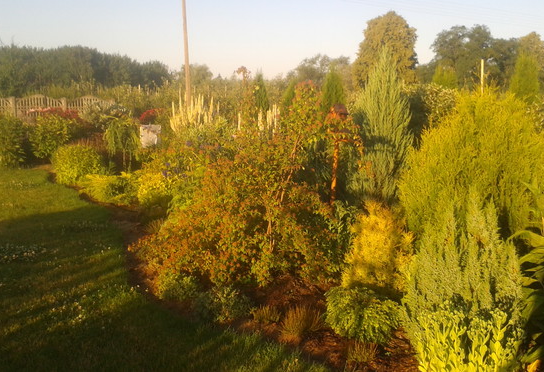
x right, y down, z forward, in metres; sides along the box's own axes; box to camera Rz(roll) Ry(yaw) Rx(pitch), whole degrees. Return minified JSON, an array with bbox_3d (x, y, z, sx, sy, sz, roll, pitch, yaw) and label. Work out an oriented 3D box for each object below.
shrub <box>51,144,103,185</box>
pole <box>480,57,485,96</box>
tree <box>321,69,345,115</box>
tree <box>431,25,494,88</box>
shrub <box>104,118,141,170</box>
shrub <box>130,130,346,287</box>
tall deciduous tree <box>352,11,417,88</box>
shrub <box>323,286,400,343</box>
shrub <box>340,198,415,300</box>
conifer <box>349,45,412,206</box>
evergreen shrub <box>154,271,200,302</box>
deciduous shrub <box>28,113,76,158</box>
[{"bbox_3d":[-3.673,-0.431,9.770,0.890,0.680,0.850,-1,10,0],"label":"shrub"},{"bbox_3d":[3.963,-1.348,9.918,0.050,2.130,0.050,4,11,21],"label":"pole"},{"bbox_3d":[1.877,-2.473,15.812,0.800,2.250,0.800,1,10,7],"label":"tree"},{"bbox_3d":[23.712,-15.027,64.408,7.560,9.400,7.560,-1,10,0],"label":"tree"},{"bbox_3d":[-3.095,-0.834,10.613,0.750,1.160,0.750,-1,10,0],"label":"shrub"},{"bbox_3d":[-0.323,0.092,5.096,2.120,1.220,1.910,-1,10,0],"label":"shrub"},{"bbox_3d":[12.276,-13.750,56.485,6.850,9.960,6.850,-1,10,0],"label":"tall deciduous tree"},{"bbox_3d":[0.579,0.799,3.315,0.450,0.250,0.420,2,10,10],"label":"shrub"},{"bbox_3d":[0.791,0.455,3.923,0.500,0.710,0.470,2,10,12],"label":"shrub"},{"bbox_3d":[1.544,-0.815,7.274,0.860,2.190,0.860,-1,10,0],"label":"conifer"},{"bbox_3d":[-0.710,0.720,3.890,0.320,0.200,0.290,-2,10,-11],"label":"evergreen shrub"},{"bbox_3d":[-5.258,-1.122,12.386,1.060,1.150,1.060,-1,10,0],"label":"deciduous shrub"}]

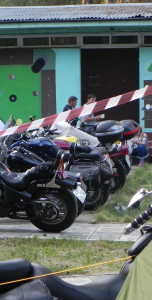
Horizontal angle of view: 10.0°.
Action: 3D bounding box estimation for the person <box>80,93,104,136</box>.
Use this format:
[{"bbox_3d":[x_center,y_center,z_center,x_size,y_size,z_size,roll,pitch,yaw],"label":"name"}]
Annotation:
[{"bbox_3d":[0.363,-0.438,21.004,0.500,1.770,0.480,-3,4,-45],"label":"person"}]

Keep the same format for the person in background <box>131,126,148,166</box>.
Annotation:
[{"bbox_3d":[1.612,-0.119,22.022,0.500,1.030,0.700,1,3,14],"label":"person in background"}]

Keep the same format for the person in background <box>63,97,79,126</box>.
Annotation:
[{"bbox_3d":[-0.135,-0.438,21.205,0.380,1.750,0.500,2,3,32],"label":"person in background"}]

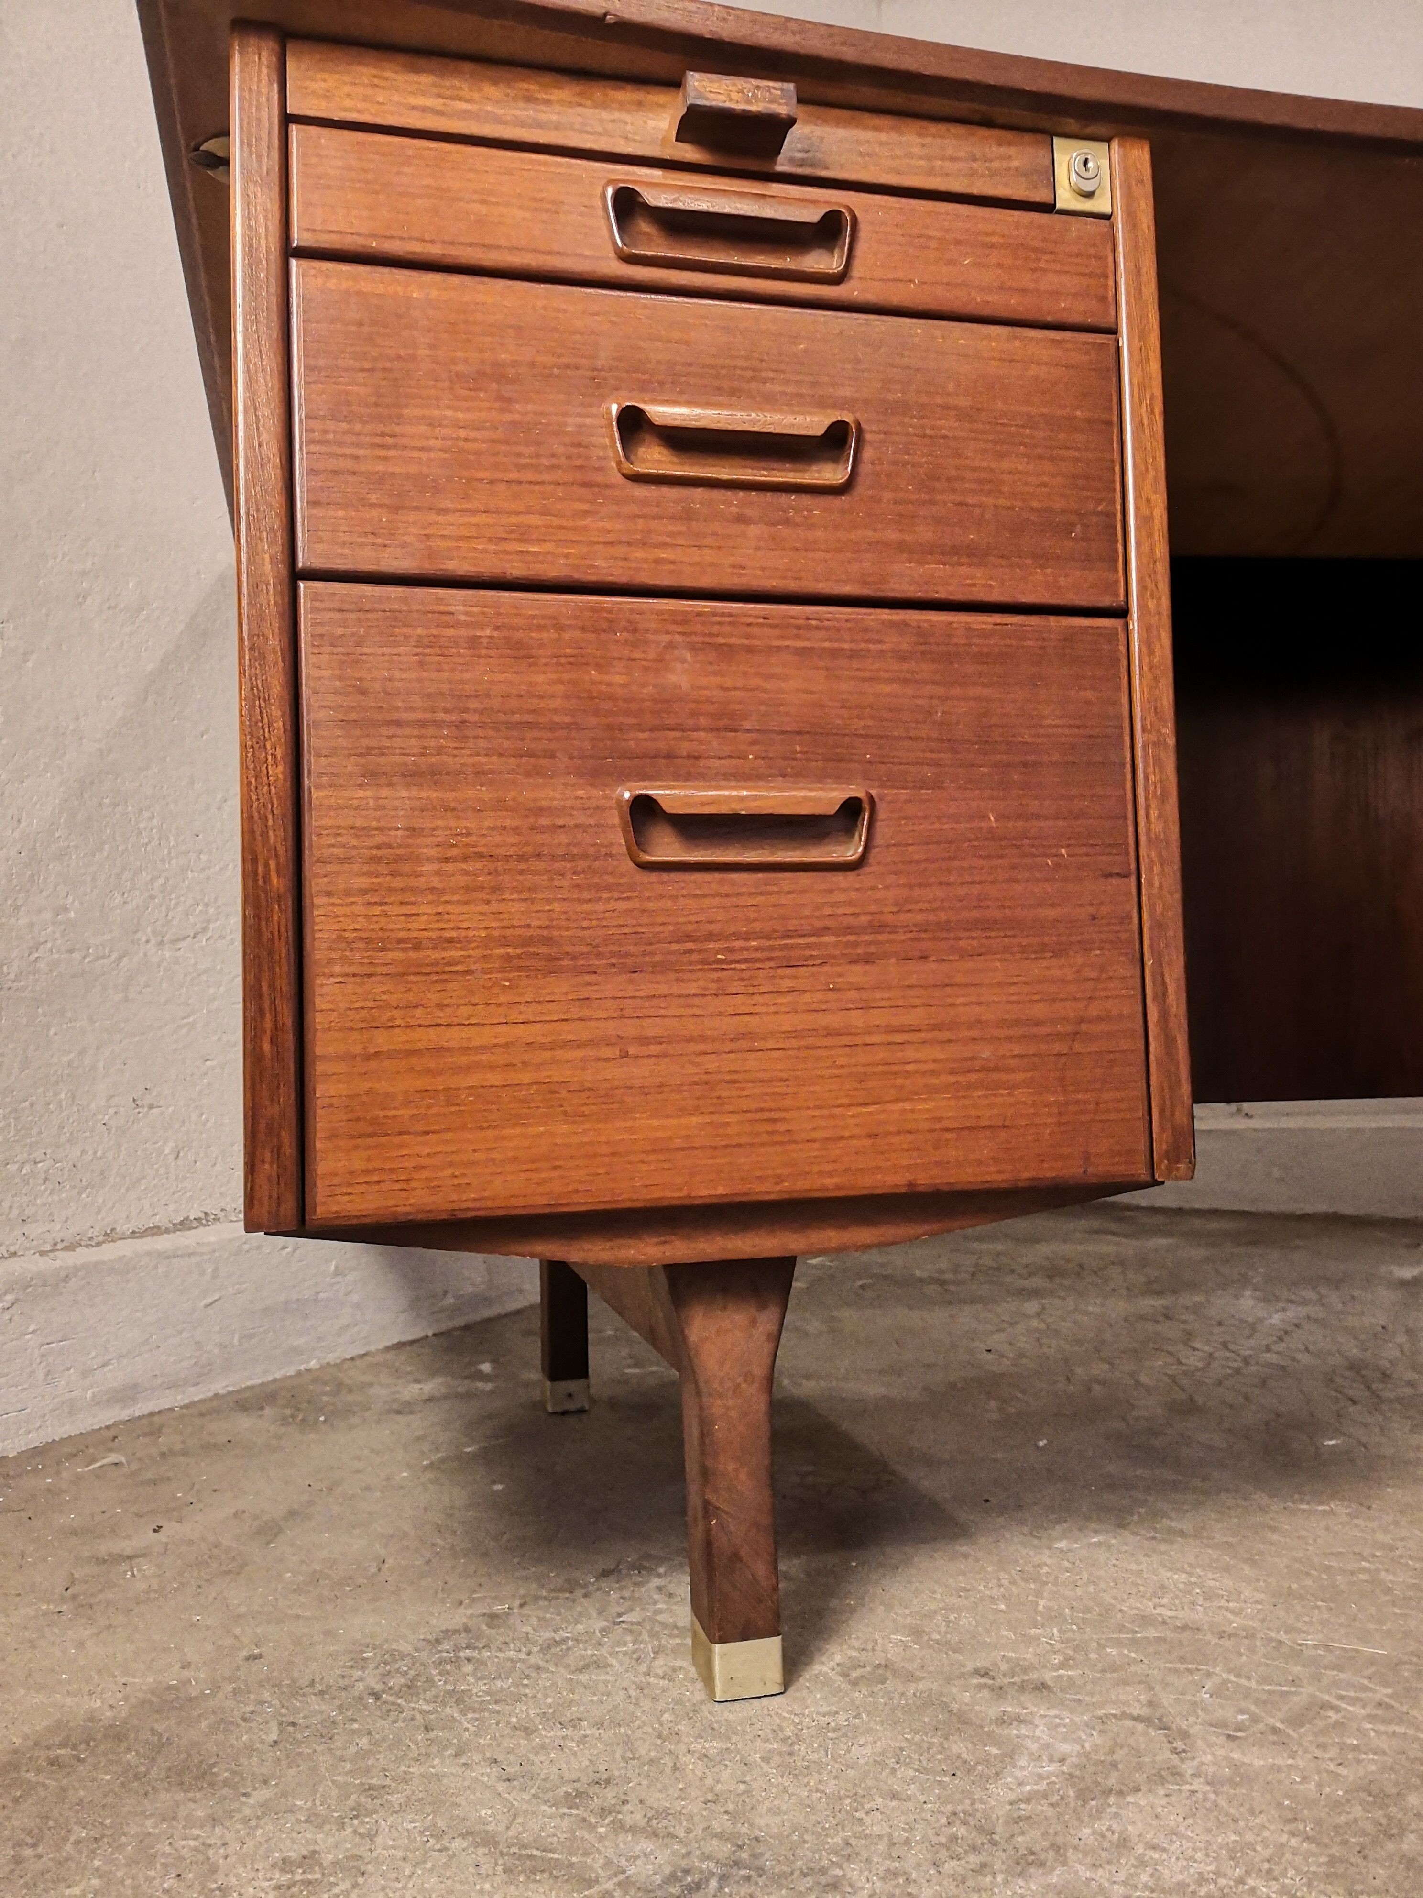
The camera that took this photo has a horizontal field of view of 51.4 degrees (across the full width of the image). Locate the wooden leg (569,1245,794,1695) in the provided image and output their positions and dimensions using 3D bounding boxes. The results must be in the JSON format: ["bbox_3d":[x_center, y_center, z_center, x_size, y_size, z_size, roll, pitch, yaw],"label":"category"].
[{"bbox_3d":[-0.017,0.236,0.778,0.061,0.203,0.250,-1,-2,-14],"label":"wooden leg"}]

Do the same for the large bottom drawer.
[{"bbox_3d":[-0.028,-0.012,0.827,0.371,0.259,0.400,-1,-2,-14],"label":"large bottom drawer"}]

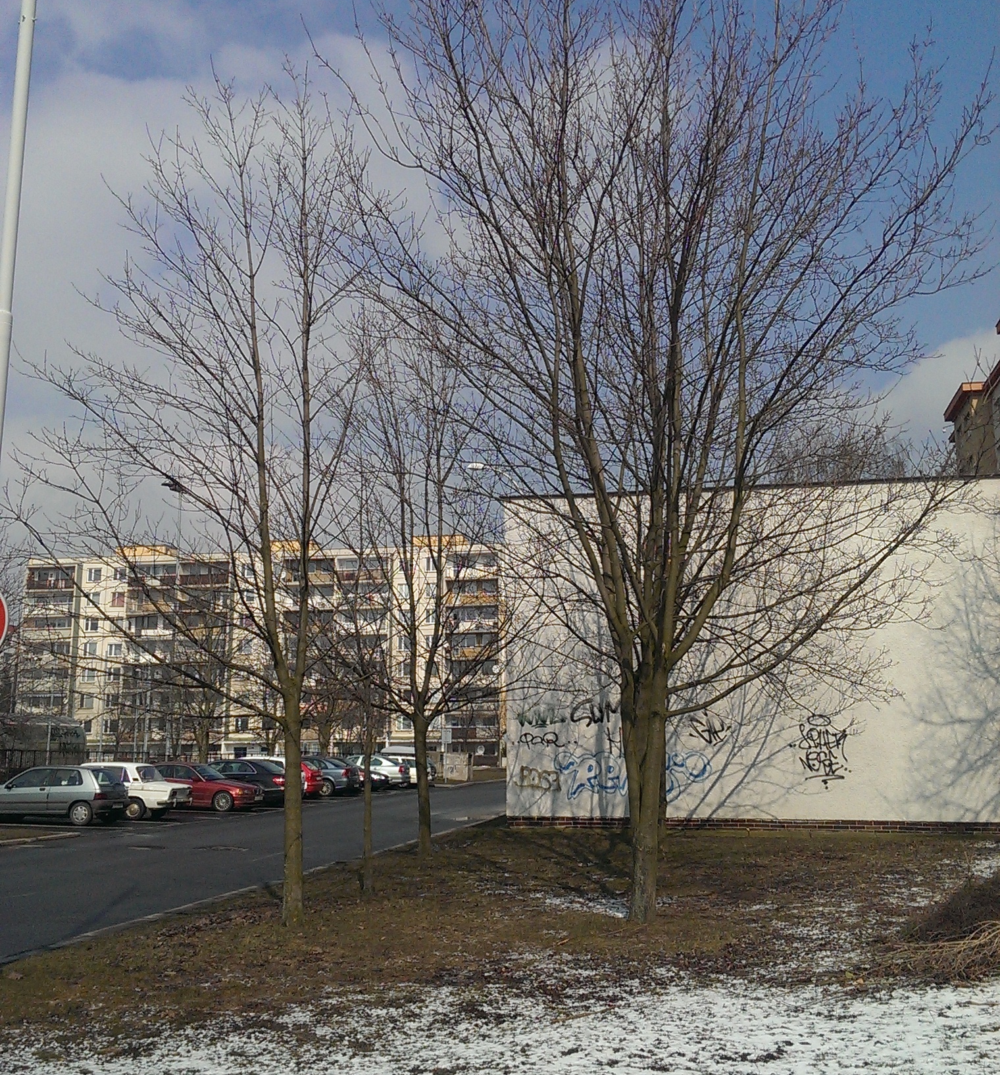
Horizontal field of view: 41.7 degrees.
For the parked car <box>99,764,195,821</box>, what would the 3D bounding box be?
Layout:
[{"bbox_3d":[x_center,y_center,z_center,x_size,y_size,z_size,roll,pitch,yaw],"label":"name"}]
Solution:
[{"bbox_3d":[-10.376,6.760,35.093,4.166,1.440,1.611,-2,-9,11],"label":"parked car"}]

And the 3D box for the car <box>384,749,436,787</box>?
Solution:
[{"bbox_3d":[-5.319,11.059,62.875,4.550,1.620,1.760,-2,-9,12],"label":"car"}]

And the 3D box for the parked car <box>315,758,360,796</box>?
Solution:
[{"bbox_3d":[-7.732,9.285,51.087,4.650,1.450,1.780,-2,-9,12],"label":"parked car"}]

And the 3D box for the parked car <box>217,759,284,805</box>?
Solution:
[{"bbox_3d":[-8.806,7.878,42.216,4.700,1.450,1.820,-2,-9,12],"label":"parked car"}]

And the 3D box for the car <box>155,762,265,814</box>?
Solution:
[{"bbox_3d":[-9.119,7.392,38.964,4.433,1.390,1.698,-3,-9,15],"label":"car"}]

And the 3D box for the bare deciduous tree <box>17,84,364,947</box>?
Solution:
[{"bbox_3d":[-3.266,-0.614,13.743,3.430,8.990,3.260,-1,-9,0],"label":"bare deciduous tree"}]

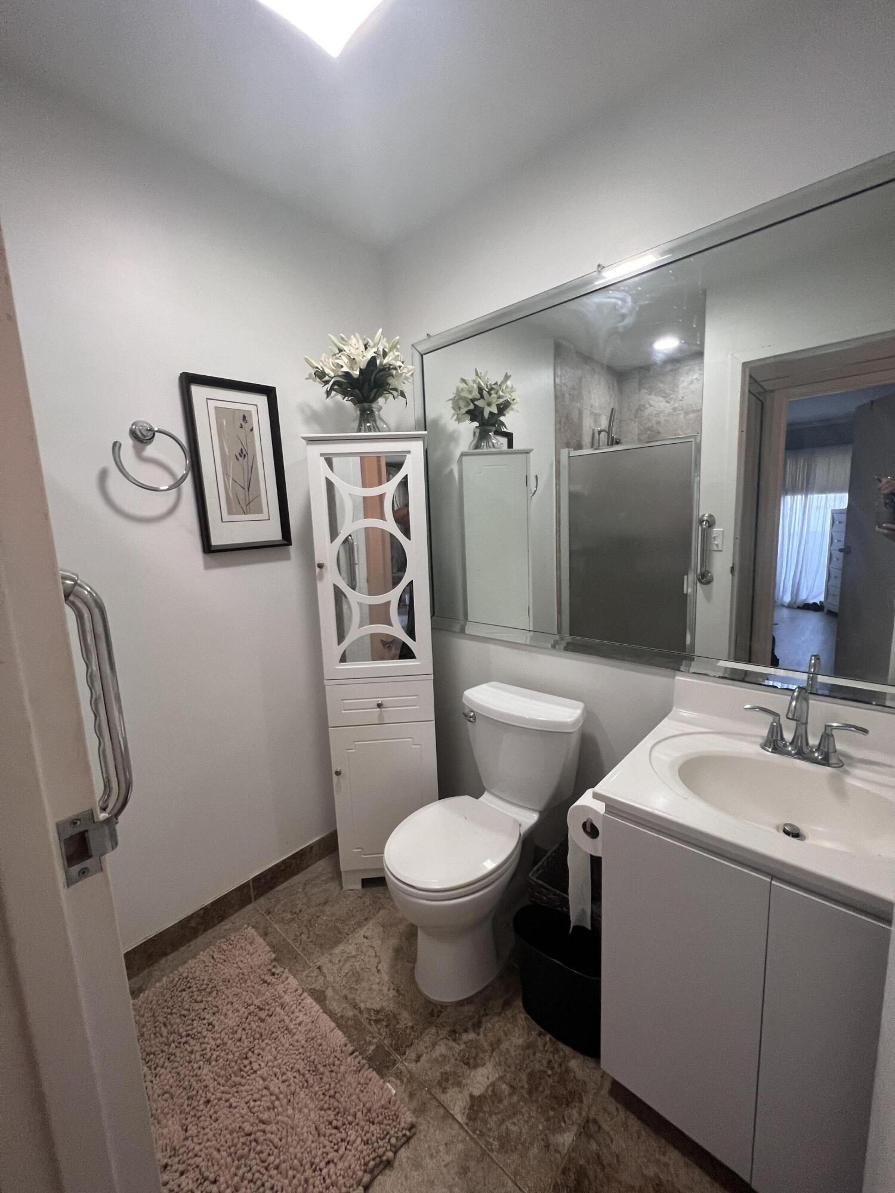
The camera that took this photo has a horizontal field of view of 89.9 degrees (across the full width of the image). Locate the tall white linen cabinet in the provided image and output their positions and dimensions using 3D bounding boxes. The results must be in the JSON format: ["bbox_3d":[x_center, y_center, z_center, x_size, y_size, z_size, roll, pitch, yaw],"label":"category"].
[{"bbox_3d":[-0.246,0.271,1.720,0.405,1.645,0.290,-3,9,-2],"label":"tall white linen cabinet"}]

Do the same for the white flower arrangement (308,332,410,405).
[{"bbox_3d":[-0.312,-0.806,1.578,0.350,0.265,0.320,-3,9,-2],"label":"white flower arrangement"}]

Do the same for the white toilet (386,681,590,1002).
[{"bbox_3d":[0.093,0.756,1.463,0.400,0.738,0.680,5,12,41],"label":"white toilet"}]

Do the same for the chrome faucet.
[{"bbox_3d":[0.817,0.293,1.036,0.225,0.168,0.145,5,11,41],"label":"chrome faucet"}]

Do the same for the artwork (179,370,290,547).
[{"bbox_3d":[-0.696,-0.436,1.517,0.022,0.550,0.304,6,12,43],"label":"artwork"}]

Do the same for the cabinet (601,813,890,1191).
[{"bbox_3d":[0.752,0.789,1.006,0.610,0.758,0.555,5,11,41],"label":"cabinet"}]

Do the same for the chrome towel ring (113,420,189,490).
[{"bbox_3d":[-0.861,-0.410,1.302,0.075,0.200,0.190,6,12,43],"label":"chrome towel ring"}]

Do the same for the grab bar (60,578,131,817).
[{"bbox_3d":[-0.446,0.123,0.552,0.080,0.385,0.080,6,12,42],"label":"grab bar"}]

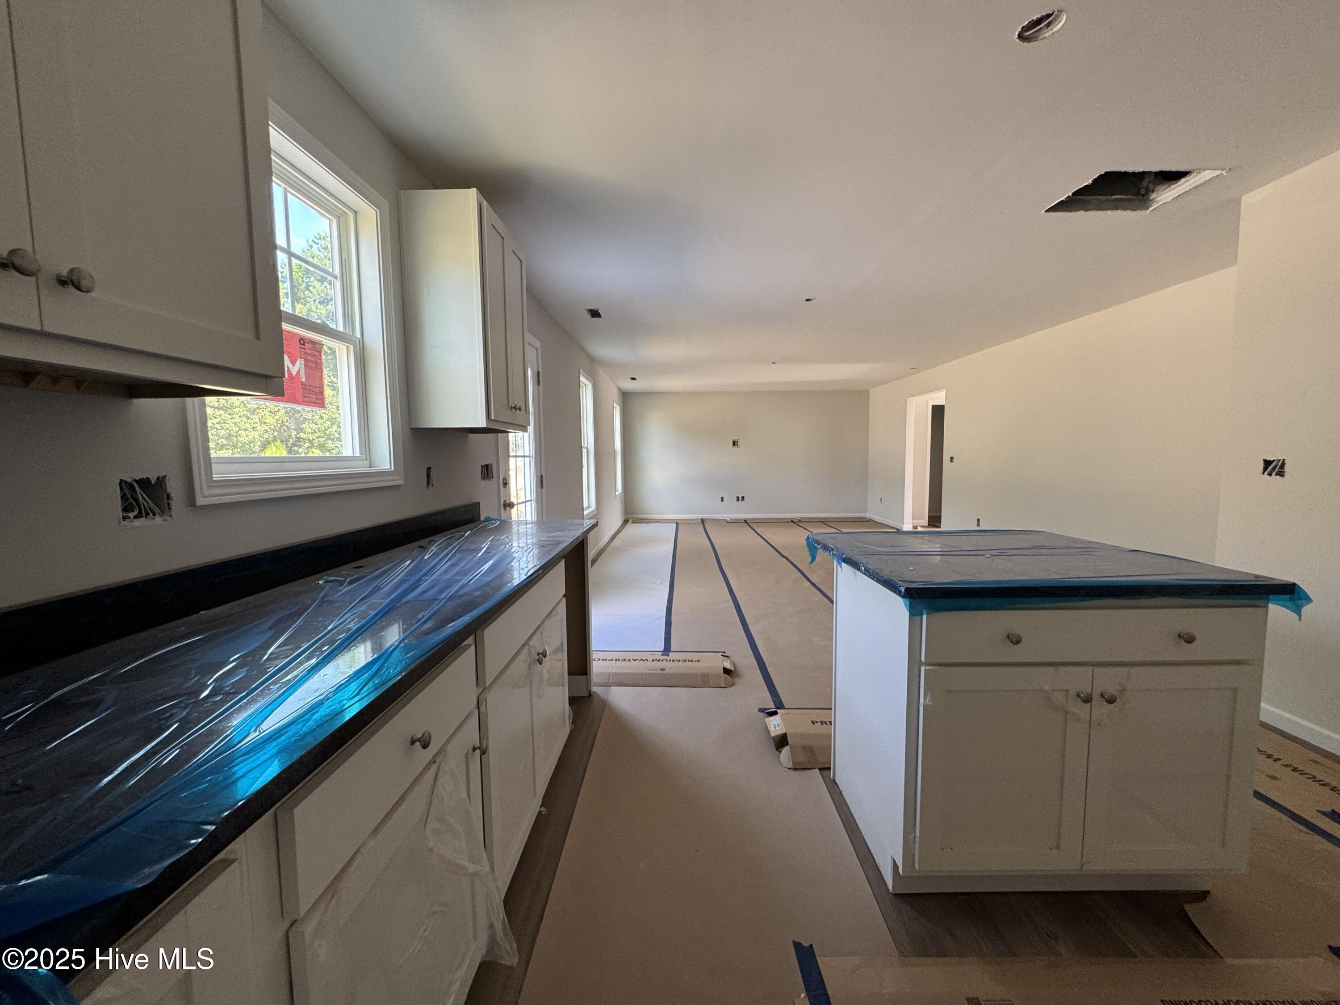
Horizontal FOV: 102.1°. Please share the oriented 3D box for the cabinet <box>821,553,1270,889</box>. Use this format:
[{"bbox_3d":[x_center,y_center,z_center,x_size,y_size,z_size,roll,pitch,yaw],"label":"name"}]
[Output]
[{"bbox_3d":[1.084,0.645,1.721,0.923,0.877,0.635,-1,5,0],"label":"cabinet"}]

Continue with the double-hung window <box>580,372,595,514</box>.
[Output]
[{"bbox_3d":[-0.999,-0.665,6.419,0.125,1.636,0.921,0,5,1],"label":"double-hung window"}]

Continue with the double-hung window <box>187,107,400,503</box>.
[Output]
[{"bbox_3d":[-1.089,-0.550,1.602,0.125,1.043,0.895,0,5,1],"label":"double-hung window"}]

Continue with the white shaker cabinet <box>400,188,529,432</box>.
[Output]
[{"bbox_3d":[-0.870,-0.775,2.420,0.320,0.905,0.604,0,5,1],"label":"white shaker cabinet"}]

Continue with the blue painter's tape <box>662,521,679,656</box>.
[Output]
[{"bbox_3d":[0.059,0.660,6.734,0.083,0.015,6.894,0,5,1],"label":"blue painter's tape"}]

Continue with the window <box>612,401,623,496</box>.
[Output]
[{"bbox_3d":[-0.944,-0.927,9.476,0.125,1.636,0.924,0,5,1],"label":"window"}]

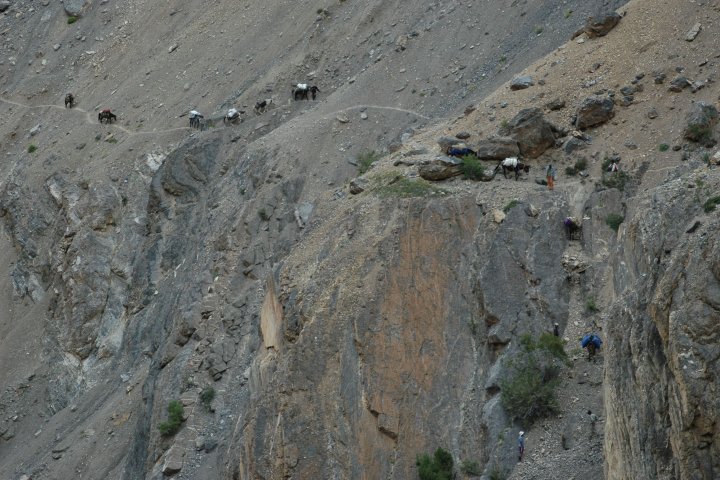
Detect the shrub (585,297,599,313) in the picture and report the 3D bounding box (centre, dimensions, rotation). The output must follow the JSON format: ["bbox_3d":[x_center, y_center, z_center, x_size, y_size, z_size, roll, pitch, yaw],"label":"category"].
[{"bbox_3d":[15.021,4.185,218.000,0.850,1.000,0.800,0,0,0],"label":"shrub"}]

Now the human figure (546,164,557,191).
[{"bbox_3d":[12.939,-4.203,227.000,0.600,1.680,0.400,0,0,9],"label":"human figure"}]

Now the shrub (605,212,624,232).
[{"bbox_3d":[17.120,-1.177,226.000,1.300,1.300,1.200,0,0,0],"label":"shrub"}]

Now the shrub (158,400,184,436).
[{"bbox_3d":[-15.429,14.611,275.000,2.100,2.800,2.000,0,0,0],"label":"shrub"}]

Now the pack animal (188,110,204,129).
[{"bbox_3d":[-15.475,-11.358,318.000,1.700,1.700,0.850,0,0,30],"label":"pack animal"}]

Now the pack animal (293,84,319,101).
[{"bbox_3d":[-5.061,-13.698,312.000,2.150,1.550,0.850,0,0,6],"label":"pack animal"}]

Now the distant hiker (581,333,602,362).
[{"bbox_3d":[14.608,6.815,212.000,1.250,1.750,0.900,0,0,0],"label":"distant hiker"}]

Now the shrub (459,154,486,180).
[{"bbox_3d":[7.669,-4.899,227.000,1.850,1.750,1.700,0,0,0],"label":"shrub"}]

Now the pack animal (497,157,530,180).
[{"bbox_3d":[10.473,-4.797,227.000,2.050,1.550,0.850,0,0,18],"label":"pack animal"}]

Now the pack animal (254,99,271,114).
[{"bbox_3d":[-9.470,-12.984,328.000,1.700,1.500,0.750,0,0,0],"label":"pack animal"}]

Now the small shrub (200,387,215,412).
[{"bbox_3d":[-12.256,12.818,270.000,1.100,1.900,1.100,0,0,0],"label":"small shrub"}]

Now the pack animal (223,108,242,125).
[{"bbox_3d":[-12.220,-11.789,322.000,1.850,1.550,0.800,0,0,0],"label":"pack animal"}]

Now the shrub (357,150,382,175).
[{"bbox_3d":[0.673,-5.490,238.000,1.800,1.700,1.600,0,0,0],"label":"shrub"}]

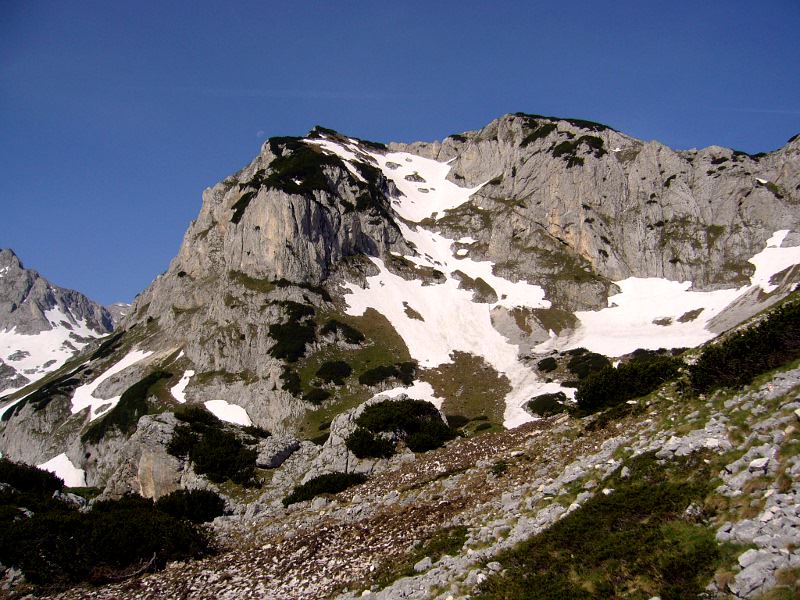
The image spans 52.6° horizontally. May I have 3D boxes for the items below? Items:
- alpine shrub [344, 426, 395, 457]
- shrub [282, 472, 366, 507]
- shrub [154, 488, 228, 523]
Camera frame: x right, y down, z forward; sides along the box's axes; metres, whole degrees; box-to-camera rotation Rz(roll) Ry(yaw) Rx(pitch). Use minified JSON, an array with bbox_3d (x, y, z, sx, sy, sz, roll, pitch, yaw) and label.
[{"bbox_3d":[-1.131,5.461,31.000,2.000,1.150,1.500,0,-4,0],"label":"alpine shrub"},{"bbox_3d":[-2.380,5.974,25.500,2.600,0.950,1.400,0,-4,0],"label":"shrub"},{"bbox_3d":[-5.827,5.730,22.500,2.000,0.900,1.500,0,-4,0],"label":"shrub"}]

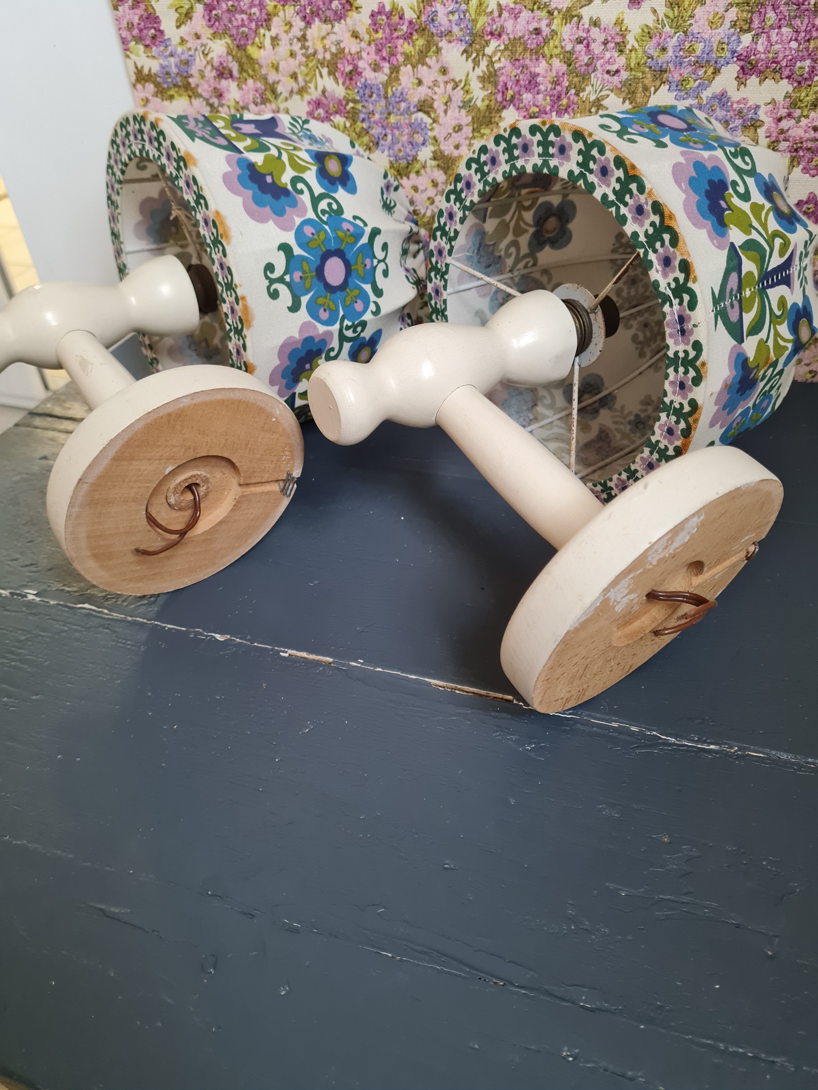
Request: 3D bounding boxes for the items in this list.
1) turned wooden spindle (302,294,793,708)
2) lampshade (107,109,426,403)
[{"bbox_3d":[0.061,-0.045,0.384,0.163,0.133,0.187,-25,58,-26],"label":"turned wooden spindle"},{"bbox_3d":[-0.094,-0.204,0.595,0.173,0.209,0.209,-25,57,-31],"label":"lampshade"}]

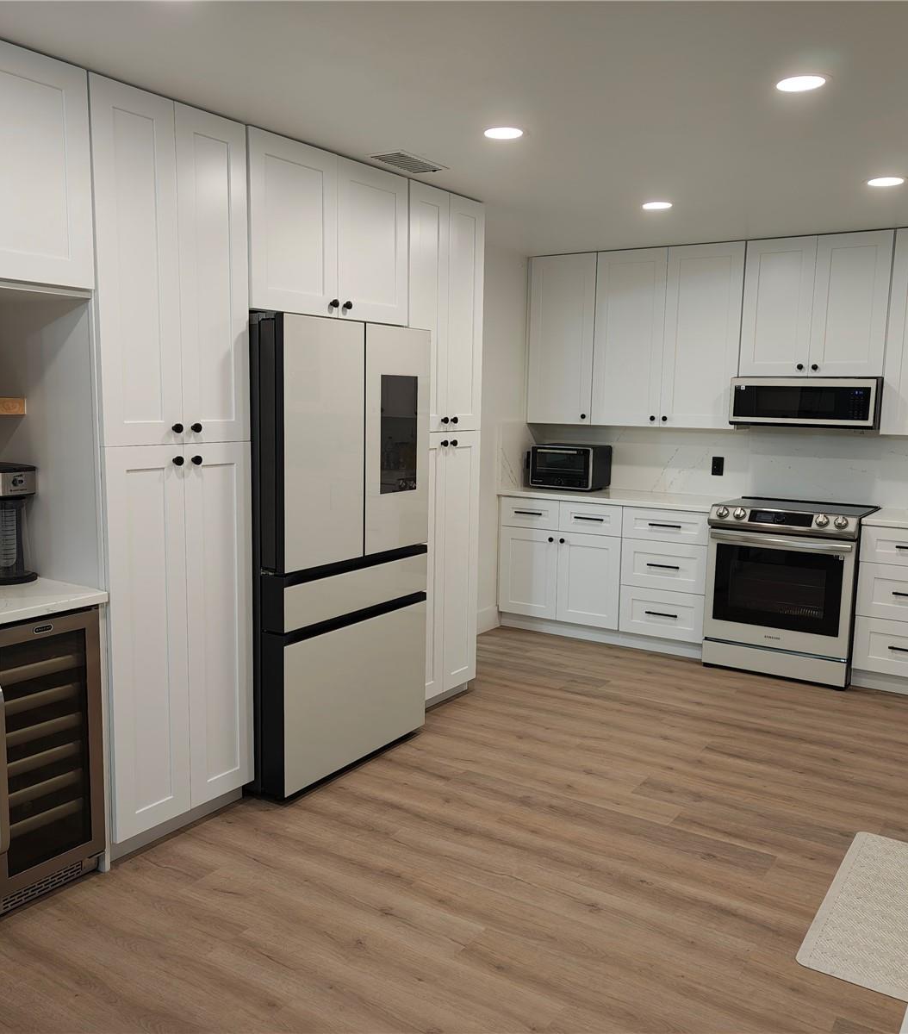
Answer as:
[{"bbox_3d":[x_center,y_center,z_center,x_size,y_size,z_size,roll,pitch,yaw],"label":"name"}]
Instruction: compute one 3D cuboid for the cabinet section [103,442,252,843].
[{"bbox_3d":[-1.137,0.355,3.326,0.600,1.241,0.608,5,9,32],"label":"cabinet section"}]

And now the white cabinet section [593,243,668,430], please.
[{"bbox_3d":[1.165,-1.111,6.008,0.458,1.068,0.330,6,9,34],"label":"white cabinet section"}]

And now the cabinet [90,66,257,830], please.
[{"bbox_3d":[-1.144,-0.138,3.299,0.612,2.393,0.624,6,9,33],"label":"cabinet"}]

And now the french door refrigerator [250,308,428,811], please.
[{"bbox_3d":[-0.660,0.116,3.916,0.720,1.774,0.902,6,9,33],"label":"french door refrigerator"}]

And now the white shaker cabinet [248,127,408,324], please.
[{"bbox_3d":[-0.695,-1.083,3.785,0.607,0.605,0.922,6,9,33],"label":"white shaker cabinet"}]

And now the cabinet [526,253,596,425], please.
[{"bbox_3d":[0.773,-1.153,6.286,0.477,1.075,0.328,6,9,33],"label":"cabinet"}]

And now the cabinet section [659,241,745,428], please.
[{"bbox_3d":[1.547,-1.072,5.750,0.464,1.068,0.330,6,9,34],"label":"cabinet section"}]

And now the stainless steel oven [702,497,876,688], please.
[{"bbox_3d":[1.945,0.406,5.516,0.780,0.927,0.720,6,9,33],"label":"stainless steel oven"}]

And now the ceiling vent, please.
[{"bbox_3d":[-0.182,-1.382,3.745,0.182,0.014,0.355,6,9,33],"label":"ceiling vent"}]

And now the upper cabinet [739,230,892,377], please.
[{"bbox_3d":[2.054,-1.167,5.361,0.775,0.759,0.340,6,9,33],"label":"upper cabinet"}]

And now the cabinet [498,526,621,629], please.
[{"bbox_3d":[0.814,0.346,6.202,0.833,0.565,0.600,6,9,33],"label":"cabinet"}]

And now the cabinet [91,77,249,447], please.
[{"bbox_3d":[-1.120,-0.783,3.171,0.607,1.054,0.607,6,9,33],"label":"cabinet"}]

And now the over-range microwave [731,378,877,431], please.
[{"bbox_3d":[2.004,-0.646,5.376,0.760,0.275,0.460,6,9,33],"label":"over-range microwave"}]

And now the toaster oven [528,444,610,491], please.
[{"bbox_3d":[0.793,-0.328,6.404,0.430,0.298,0.360,5,8,29],"label":"toaster oven"}]

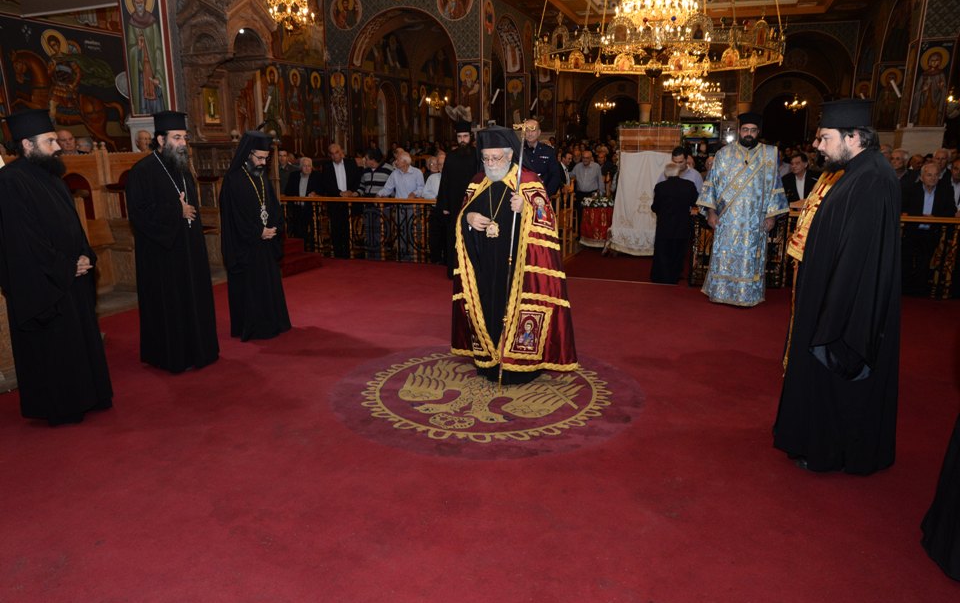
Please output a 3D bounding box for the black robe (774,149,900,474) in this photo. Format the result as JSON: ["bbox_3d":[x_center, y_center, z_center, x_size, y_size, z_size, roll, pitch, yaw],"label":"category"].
[{"bbox_3d":[1.812,0.047,3.316,0.520,1.600,0.620,6,15,21],"label":"black robe"}]

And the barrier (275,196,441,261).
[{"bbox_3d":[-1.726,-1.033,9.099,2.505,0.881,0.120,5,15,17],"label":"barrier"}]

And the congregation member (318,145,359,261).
[{"bbox_3d":[-1.955,-1.304,8.957,0.580,1.770,0.450,0,14,-2],"label":"congregation member"}]

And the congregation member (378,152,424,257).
[{"bbox_3d":[-1.087,-1.289,9.169,0.620,1.645,0.480,6,16,22],"label":"congregation member"}]

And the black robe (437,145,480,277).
[{"bbox_3d":[-0.221,-1.125,7.999,0.680,1.624,0.450,1,15,3],"label":"black robe"}]

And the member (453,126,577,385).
[{"bbox_3d":[0.228,-0.339,4.538,0.820,1.740,0.680,6,16,23],"label":"member"}]

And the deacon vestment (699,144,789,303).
[{"bbox_3d":[2.690,-0.818,6.604,0.840,1.600,0.480,5,15,20],"label":"deacon vestment"}]

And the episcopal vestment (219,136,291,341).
[{"bbox_3d":[-1.969,-0.578,5.638,0.500,1.744,0.600,9,17,32],"label":"episcopal vestment"}]

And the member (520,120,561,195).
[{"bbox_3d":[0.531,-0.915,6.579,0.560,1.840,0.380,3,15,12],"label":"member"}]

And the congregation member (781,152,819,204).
[{"bbox_3d":[3.755,-0.912,7.697,0.550,1.690,0.450,9,17,29],"label":"congregation member"}]

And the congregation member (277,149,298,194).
[{"bbox_3d":[-3.126,-1.642,10.489,0.520,1.650,0.380,-4,15,-14],"label":"congregation member"}]

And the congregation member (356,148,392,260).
[{"bbox_3d":[-1.445,-1.237,8.819,0.540,1.710,0.450,5,15,19],"label":"congregation member"}]

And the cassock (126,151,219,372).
[{"bbox_3d":[-2.238,-0.299,4.724,0.520,1.570,0.630,6,16,23],"label":"cassock"}]

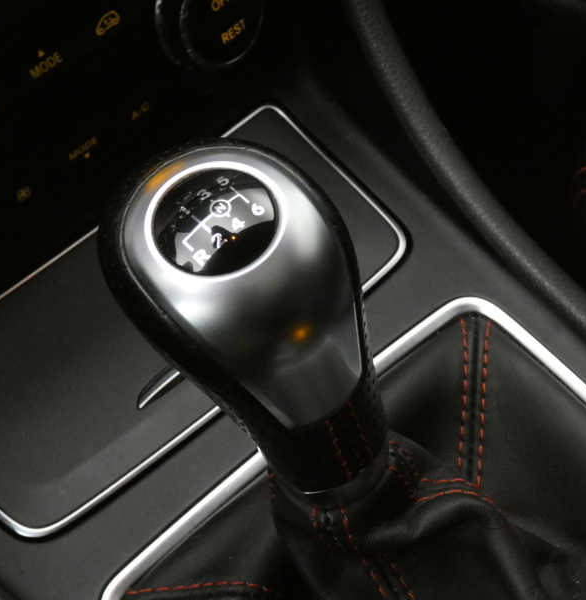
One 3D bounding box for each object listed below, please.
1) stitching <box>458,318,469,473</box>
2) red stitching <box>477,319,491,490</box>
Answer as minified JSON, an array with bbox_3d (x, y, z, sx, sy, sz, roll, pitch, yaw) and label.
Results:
[{"bbox_3d":[0.053,0.029,0.456,0.003,0.003,0.059,1,52,6],"label":"stitching"},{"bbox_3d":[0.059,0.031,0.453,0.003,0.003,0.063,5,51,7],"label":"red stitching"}]

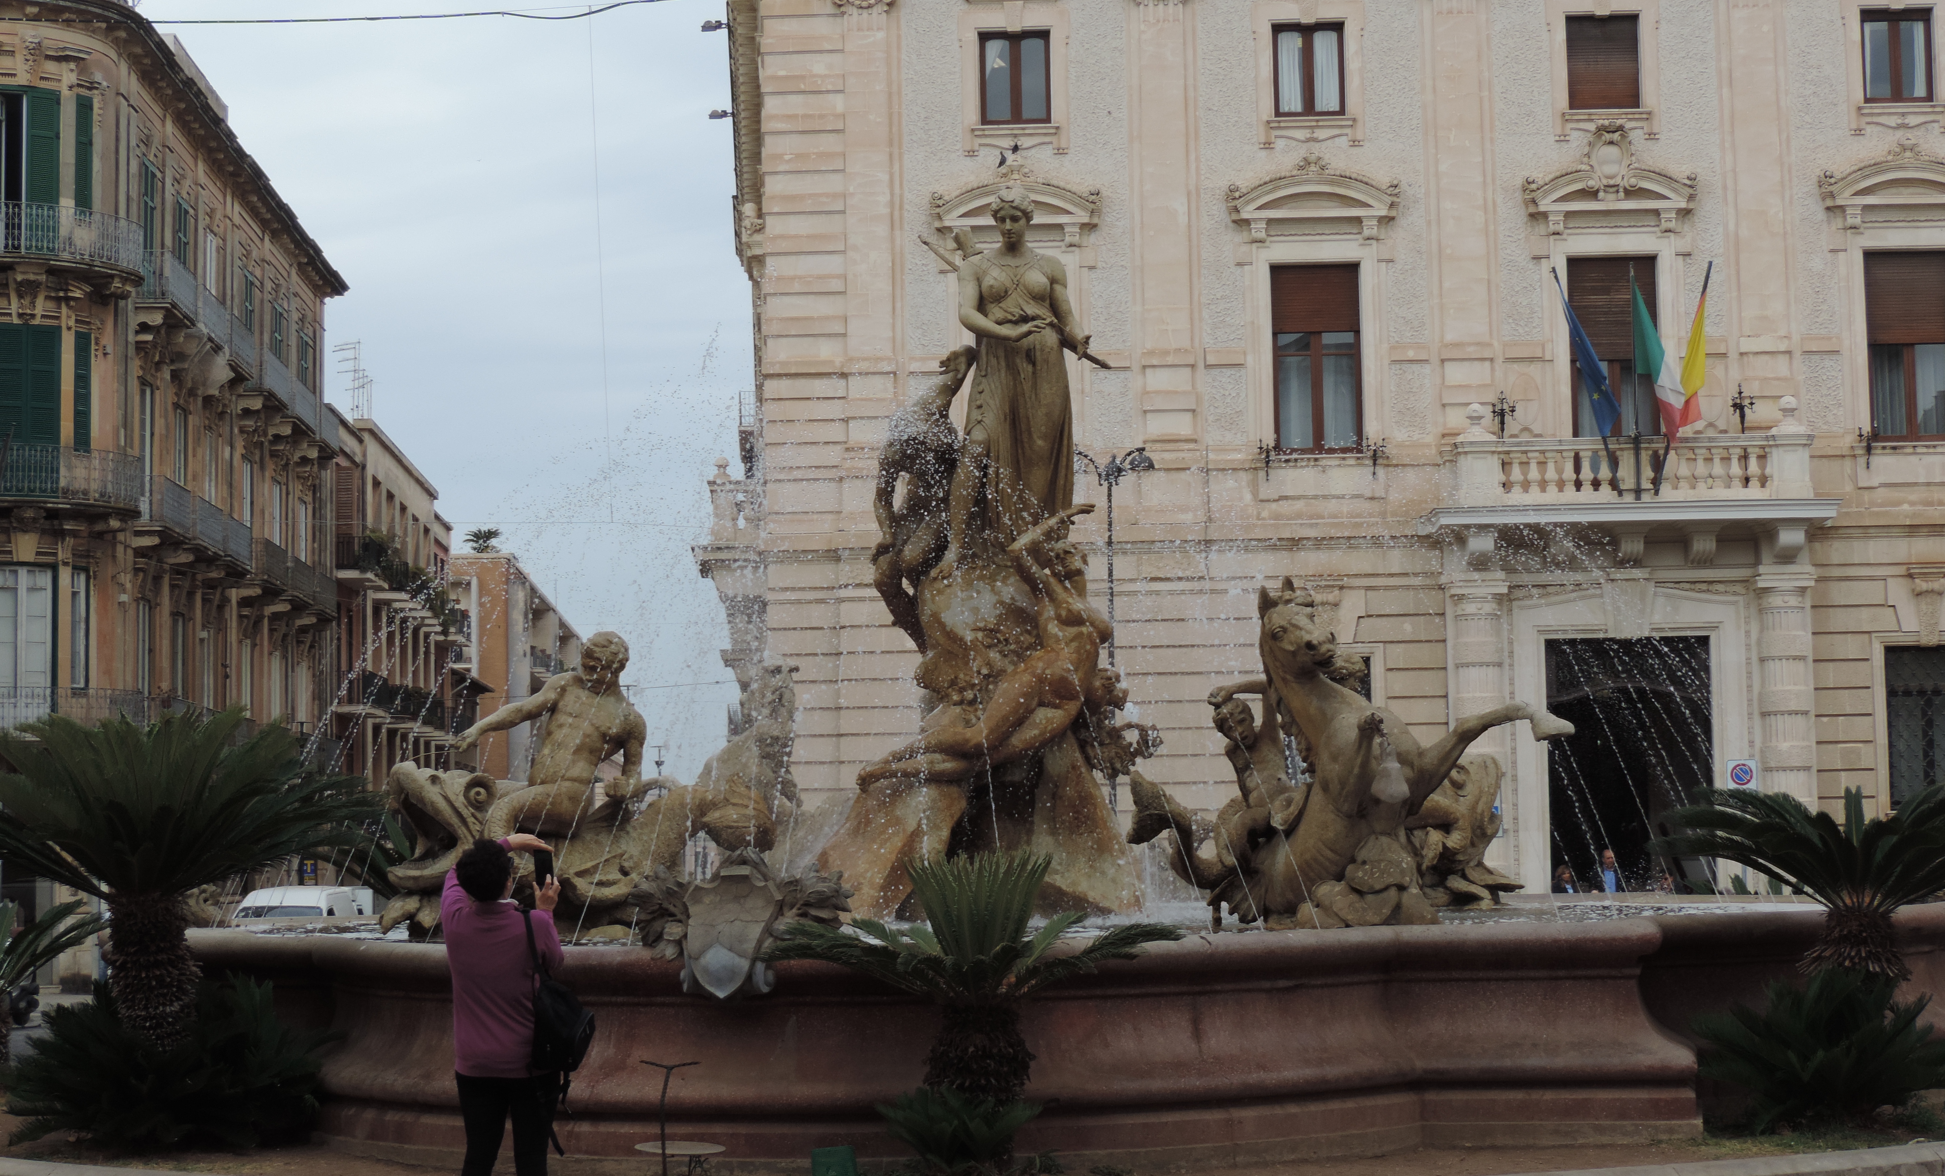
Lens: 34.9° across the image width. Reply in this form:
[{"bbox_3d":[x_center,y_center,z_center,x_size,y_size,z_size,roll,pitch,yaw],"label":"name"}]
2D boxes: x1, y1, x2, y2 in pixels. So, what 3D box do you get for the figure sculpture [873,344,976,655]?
[{"bbox_3d":[-0.309,-0.561,19.323,0.680,1.910,0.750,0,-5,-12],"label":"figure sculpture"}]

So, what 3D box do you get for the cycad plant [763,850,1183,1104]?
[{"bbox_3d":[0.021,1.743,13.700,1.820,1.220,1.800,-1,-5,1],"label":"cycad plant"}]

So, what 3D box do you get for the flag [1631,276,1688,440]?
[{"bbox_3d":[8.998,-3.013,40.501,0.700,2.120,0.450,-1,-5,1],"label":"flag"}]

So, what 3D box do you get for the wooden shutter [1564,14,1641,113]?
[{"bbox_3d":[9.361,-7.789,45.848,1.086,1.423,0.080,-1,-5,2],"label":"wooden shutter"}]

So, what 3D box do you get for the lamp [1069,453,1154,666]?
[{"bbox_3d":[1.805,1.618,39.005,1.120,6.914,0.400,-1,-5,-2],"label":"lamp"}]

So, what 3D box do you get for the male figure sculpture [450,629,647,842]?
[{"bbox_3d":[-2.546,0.907,18.600,1.150,1.260,0.800,-2,-5,18],"label":"male figure sculpture"}]

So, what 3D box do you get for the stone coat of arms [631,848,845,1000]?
[{"bbox_3d":[-1.085,1.561,14.450,1.020,0.690,0.420,-1,-5,3],"label":"stone coat of arms"}]

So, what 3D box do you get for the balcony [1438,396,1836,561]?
[{"bbox_3d":[8.951,-1.470,41.801,5.300,2.000,1.550,-1,-5,1],"label":"balcony"}]

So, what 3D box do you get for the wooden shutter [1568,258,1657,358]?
[{"bbox_3d":[9.419,-4.119,45.527,1.279,1.562,0.080,-1,-5,2],"label":"wooden shutter"}]

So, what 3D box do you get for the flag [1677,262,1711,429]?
[{"bbox_3d":[9.481,-3.181,40.602,0.440,2.150,0.450,-1,-5,1],"label":"flag"}]

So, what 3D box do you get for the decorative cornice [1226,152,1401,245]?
[{"bbox_3d":[5.013,-5.738,45.409,2.582,1.382,0.500,-1,-5,2],"label":"decorative cornice"}]

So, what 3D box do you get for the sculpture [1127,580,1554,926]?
[{"bbox_3d":[2.060,0.957,17.200,1.700,1.850,2.100,2,-6,-34],"label":"sculpture"}]

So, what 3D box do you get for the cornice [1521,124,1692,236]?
[{"bbox_3d":[8.795,-5.659,42.729,2.330,1.470,0.420,-1,-5,1],"label":"cornice"}]

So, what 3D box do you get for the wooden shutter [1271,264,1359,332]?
[{"bbox_3d":[4.772,-4.043,43.052,1.210,0.950,0.060,-1,-5,1],"label":"wooden shutter"}]

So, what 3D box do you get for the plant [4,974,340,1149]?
[{"bbox_3d":[-4.083,2.417,15.755,1.712,0.891,1.500,-1,-5,0],"label":"plant"}]

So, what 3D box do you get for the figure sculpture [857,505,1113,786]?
[{"bbox_3d":[0.077,0.345,18.440,1.350,1.660,0.800,2,-6,-30],"label":"figure sculpture"}]

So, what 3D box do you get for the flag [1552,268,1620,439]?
[{"bbox_3d":[8.067,-3.083,40.631,0.860,2.200,0.450,-1,-5,1],"label":"flag"}]

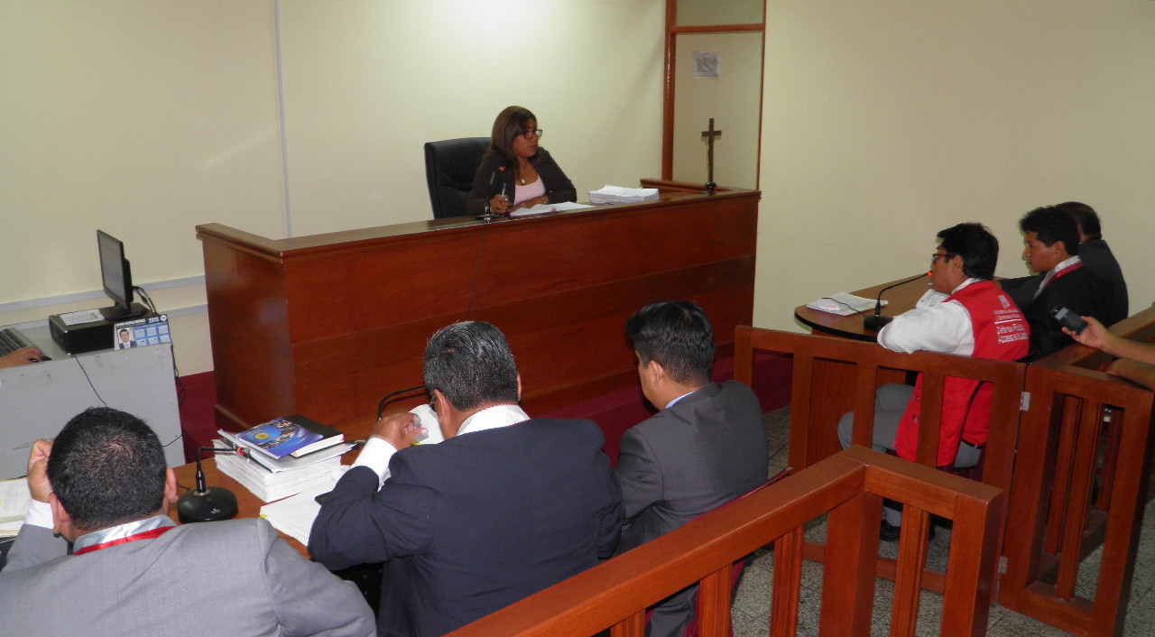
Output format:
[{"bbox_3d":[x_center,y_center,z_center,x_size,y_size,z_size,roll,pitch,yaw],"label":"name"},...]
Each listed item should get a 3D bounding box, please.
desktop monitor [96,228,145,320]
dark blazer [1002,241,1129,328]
[{"bbox_3d":[-1.944,-0.185,3.966,0.190,0.345,0.450,-11,18,-36],"label":"desktop monitor"},{"bbox_3d":[2.323,-0.062,4.429,0.520,0.660,0.540,13,19,42],"label":"dark blazer"}]

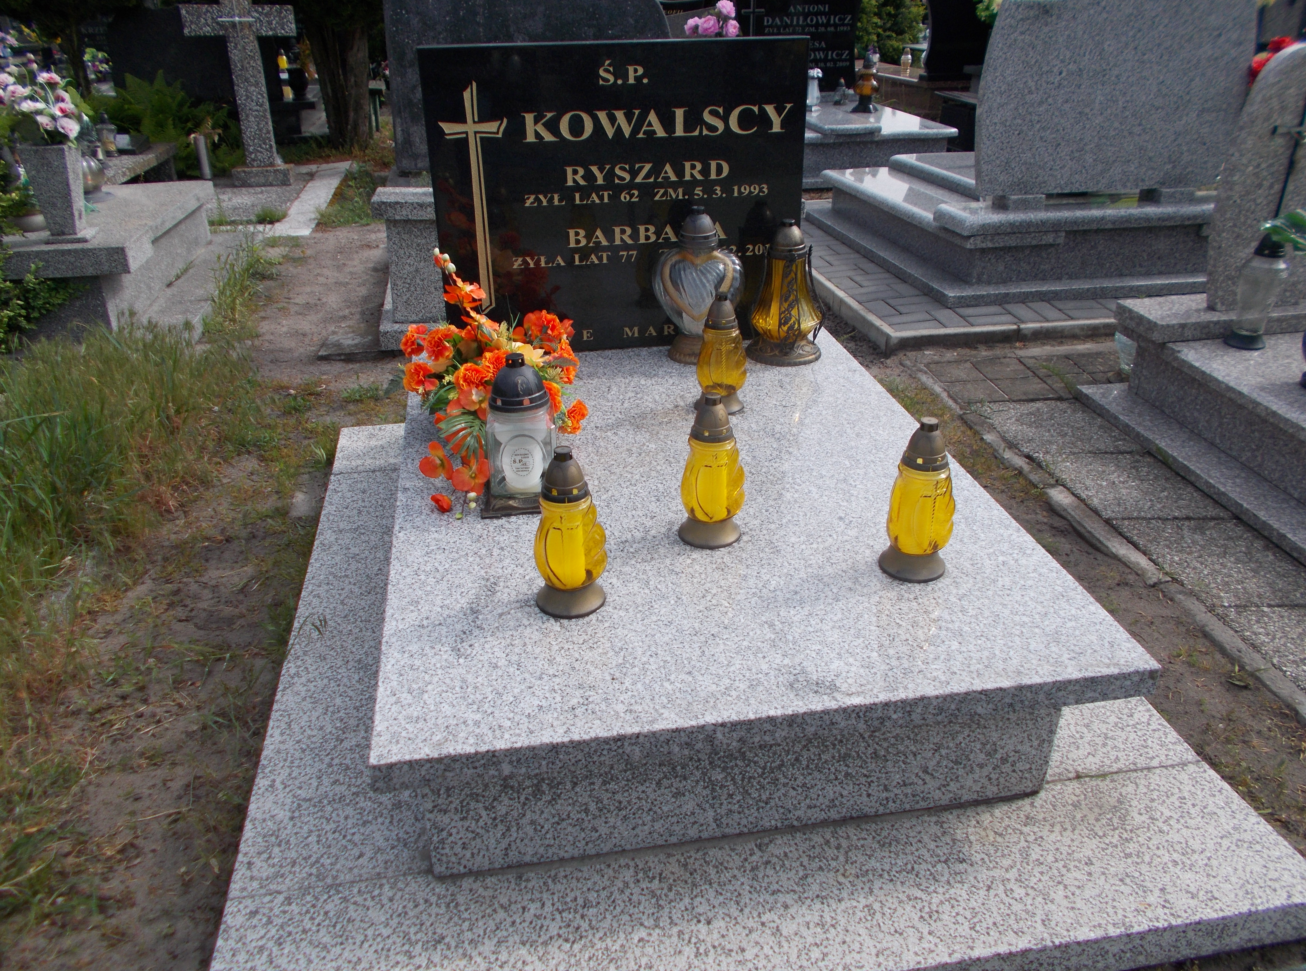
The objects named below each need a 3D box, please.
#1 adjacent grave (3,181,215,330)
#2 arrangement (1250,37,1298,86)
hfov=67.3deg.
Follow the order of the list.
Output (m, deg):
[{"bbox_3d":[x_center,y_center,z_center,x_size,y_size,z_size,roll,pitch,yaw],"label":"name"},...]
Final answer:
[{"bbox_3d":[-2.467,-0.917,3.825,1.250,0.320,1.360,-5,29,-9],"label":"adjacent grave"},{"bbox_3d":[2.309,-1.543,3.613,0.230,0.250,0.220,-5,29,-9],"label":"arrangement"}]

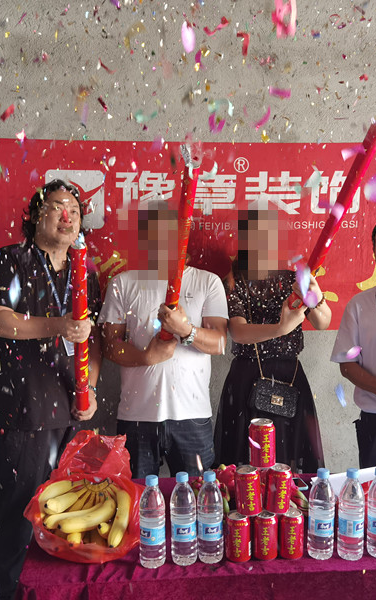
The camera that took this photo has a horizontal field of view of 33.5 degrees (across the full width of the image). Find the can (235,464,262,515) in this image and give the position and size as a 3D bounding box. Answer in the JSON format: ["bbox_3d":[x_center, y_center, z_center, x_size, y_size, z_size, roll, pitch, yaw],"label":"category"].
[{"bbox_3d":[0.153,0.479,1.564,0.066,0.117,0.066,-4,6,0],"label":"can"}]

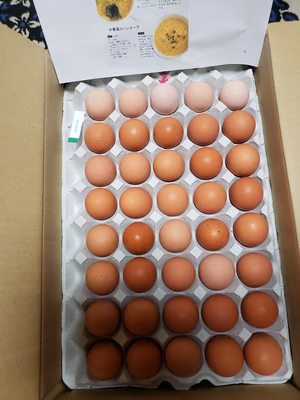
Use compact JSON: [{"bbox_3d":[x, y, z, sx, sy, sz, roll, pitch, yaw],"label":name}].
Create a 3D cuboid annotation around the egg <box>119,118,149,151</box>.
[{"bbox_3d":[-0.022,-0.093,0.435,0.043,0.056,0.043,-4,78,3],"label":"egg"}]

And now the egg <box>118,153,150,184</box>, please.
[{"bbox_3d":[-0.021,-0.045,0.428,0.043,0.056,0.043,-4,79,3],"label":"egg"}]

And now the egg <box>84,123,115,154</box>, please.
[{"bbox_3d":[-0.073,-0.090,0.441,0.043,0.056,0.043,-4,79,4],"label":"egg"}]

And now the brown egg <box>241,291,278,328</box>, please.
[{"bbox_3d":[0.138,0.138,0.380,0.043,0.056,0.043,-4,79,4],"label":"brown egg"}]

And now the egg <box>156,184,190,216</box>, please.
[{"bbox_3d":[0.032,0.000,0.415,0.043,0.055,0.043,-4,79,3],"label":"egg"}]

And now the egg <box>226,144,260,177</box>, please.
[{"bbox_3d":[0.130,-0.055,0.420,0.043,0.055,0.043,-4,79,3],"label":"egg"}]

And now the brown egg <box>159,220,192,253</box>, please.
[{"bbox_3d":[0.034,0.048,0.403,0.043,0.056,0.043,-4,78,3],"label":"brown egg"}]

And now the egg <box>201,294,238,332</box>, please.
[{"bbox_3d":[0.088,0.142,0.381,0.044,0.057,0.044,-4,78,3],"label":"egg"}]

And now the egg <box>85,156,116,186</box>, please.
[{"bbox_3d":[-0.070,-0.041,0.427,0.043,0.055,0.043,-4,78,3],"label":"egg"}]

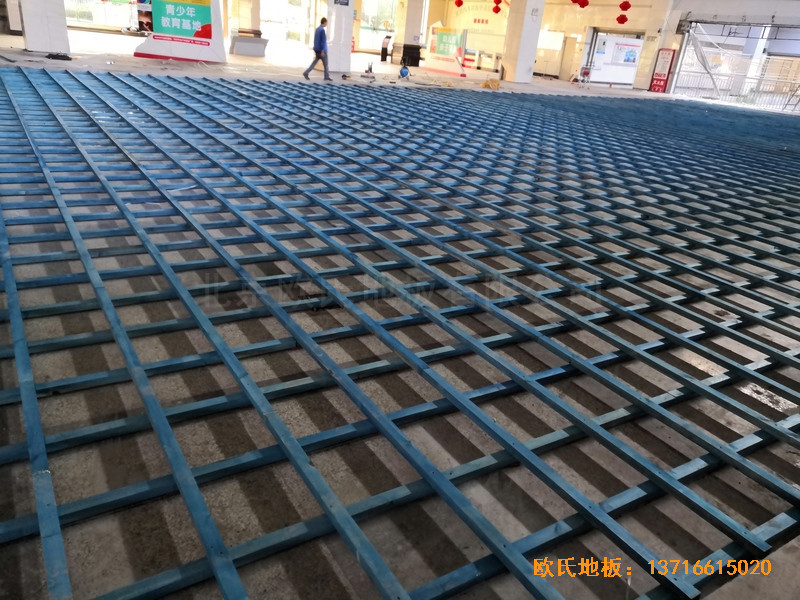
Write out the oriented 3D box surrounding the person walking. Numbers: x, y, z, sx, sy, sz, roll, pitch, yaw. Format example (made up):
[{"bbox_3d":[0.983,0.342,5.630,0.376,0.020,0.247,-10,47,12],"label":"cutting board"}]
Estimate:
[{"bbox_3d":[-2.342,-7.137,17.778,0.860,1.660,0.500,-8,27,-28],"label":"person walking"}]

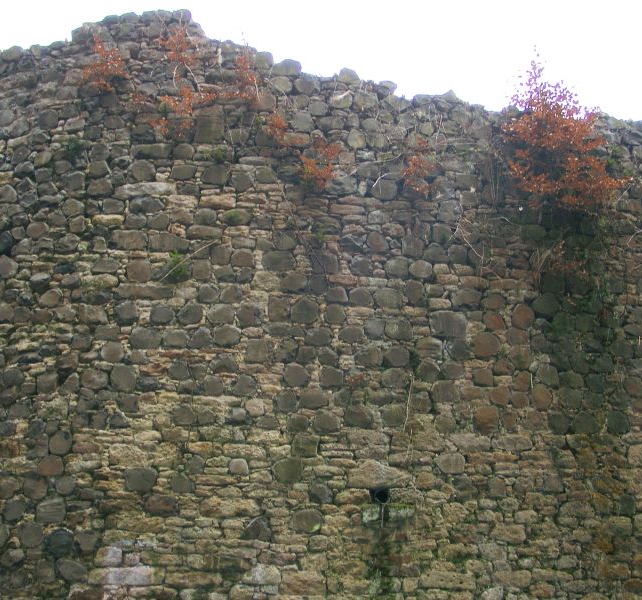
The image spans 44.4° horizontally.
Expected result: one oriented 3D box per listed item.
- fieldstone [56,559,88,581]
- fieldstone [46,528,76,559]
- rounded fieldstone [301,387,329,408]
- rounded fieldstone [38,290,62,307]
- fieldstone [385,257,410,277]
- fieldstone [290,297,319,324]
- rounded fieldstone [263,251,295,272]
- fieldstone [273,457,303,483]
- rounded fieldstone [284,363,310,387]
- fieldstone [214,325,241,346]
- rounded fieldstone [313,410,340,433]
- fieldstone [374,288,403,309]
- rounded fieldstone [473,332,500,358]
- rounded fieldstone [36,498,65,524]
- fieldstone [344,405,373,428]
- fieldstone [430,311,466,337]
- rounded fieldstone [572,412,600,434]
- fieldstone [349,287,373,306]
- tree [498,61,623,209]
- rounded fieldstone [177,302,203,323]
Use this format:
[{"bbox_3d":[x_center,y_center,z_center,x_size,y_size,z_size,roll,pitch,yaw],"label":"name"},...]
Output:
[{"bbox_3d":[-2.284,2.476,7.193,0.291,0.218,0.204,-4,-14,15],"label":"fieldstone"},{"bbox_3d":[-2.712,2.535,8.182,0.320,0.299,0.263,-2,-12,11],"label":"fieldstone"},{"bbox_3d":[-0.068,1.035,8.257,0.302,0.198,0.212,0,-12,-2],"label":"rounded fieldstone"},{"bbox_3d":[-2.729,-0.025,7.928,0.221,0.181,0.161,-5,-15,18],"label":"rounded fieldstone"},{"bbox_3d":[0.838,-0.367,8.607,0.256,0.209,0.198,1,-12,-7],"label":"fieldstone"},{"bbox_3d":[-0.148,0.100,7.518,0.266,0.266,0.213,0,-14,0],"label":"fieldstone"},{"bbox_3d":[-0.415,-0.385,7.859,0.308,0.223,0.210,-1,-16,2],"label":"rounded fieldstone"},{"bbox_3d":[-0.336,1.750,8.114,0.296,0.255,0.234,0,-12,-1],"label":"fieldstone"},{"bbox_3d":[-0.230,0.698,7.364,0.242,0.224,0.186,0,-14,0],"label":"rounded fieldstone"},{"bbox_3d":[-0.887,0.337,7.454,0.264,0.208,0.189,0,-14,0],"label":"fieldstone"},{"bbox_3d":[0.051,1.122,7.257,0.239,0.202,0.176,0,-14,0],"label":"rounded fieldstone"},{"bbox_3d":[0.648,-0.014,7.542,0.286,0.191,0.191,0,-14,0],"label":"fieldstone"},{"bbox_3d":[1.628,0.448,7.732,0.251,0.252,0.199,2,-16,-6],"label":"rounded fieldstone"},{"bbox_3d":[-2.574,1.994,7.478,0.296,0.238,0.205,-3,-16,12],"label":"rounded fieldstone"},{"bbox_3d":[0.355,1.103,7.440,0.274,0.220,0.196,0,-16,-1],"label":"fieldstone"},{"bbox_3d":[1.259,0.242,7.758,0.366,0.273,0.251,1,-16,-5],"label":"fieldstone"},{"bbox_3d":[2.442,1.140,7.254,0.257,0.202,0.184,0,-14,0],"label":"rounded fieldstone"},{"bbox_3d":[0.389,-0.034,7.542,0.229,0.191,0.168,0,-14,0],"label":"fieldstone"},{"bbox_3d":[2.756,-1.866,8.969,1.250,1.735,1.100,4,-12,-17],"label":"tree"},{"bbox_3d":[-1.246,0.129,7.505,0.247,0.209,0.182,0,-14,0],"label":"rounded fieldstone"}]

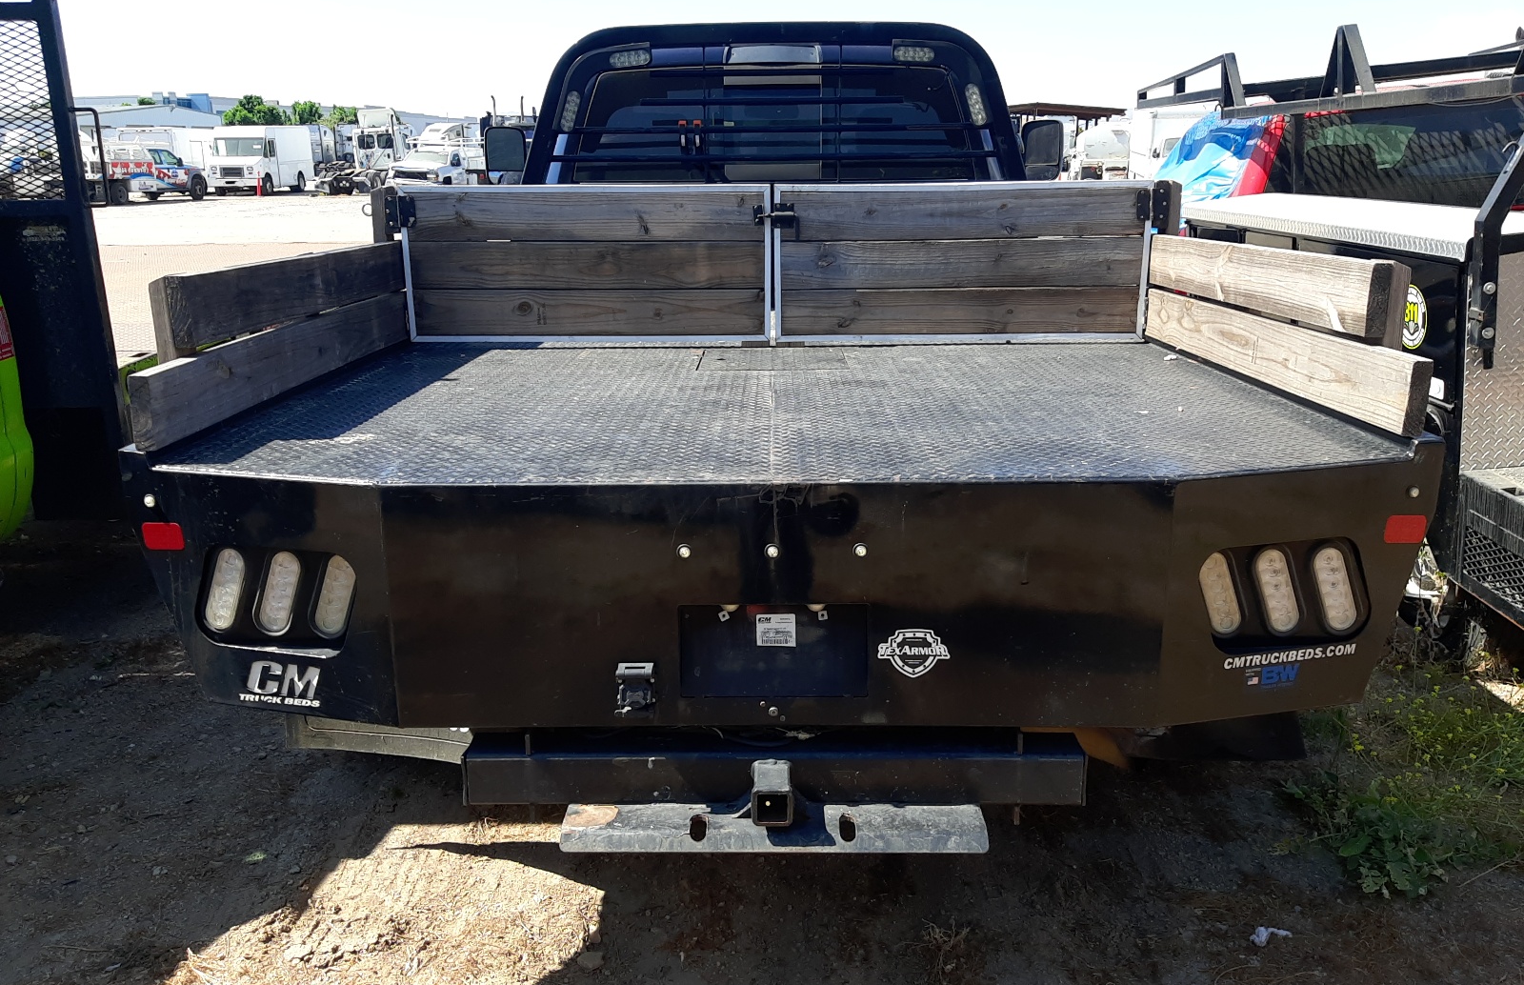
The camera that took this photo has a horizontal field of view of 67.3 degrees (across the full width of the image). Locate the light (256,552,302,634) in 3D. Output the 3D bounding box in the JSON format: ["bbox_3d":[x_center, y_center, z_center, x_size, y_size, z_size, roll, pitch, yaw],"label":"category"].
[{"bbox_3d":[-0.897,0.186,2.142,0.064,0.170,0.030,20,19,11],"label":"light"}]

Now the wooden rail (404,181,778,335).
[{"bbox_3d":[-0.530,-0.692,3.483,1.107,0.468,0.041,0,15,1],"label":"wooden rail"}]

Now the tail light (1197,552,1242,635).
[{"bbox_3d":[0.831,0.183,2.082,0.064,0.170,0.030,-20,19,-10],"label":"tail light"}]

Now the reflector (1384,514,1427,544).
[{"bbox_3d":[1.178,0.069,2.091,0.094,0.051,0.010,-5,16,-16],"label":"reflector"}]

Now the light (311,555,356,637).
[{"bbox_3d":[-0.777,0.183,2.101,0.057,0.161,0.034,17,17,5],"label":"light"}]

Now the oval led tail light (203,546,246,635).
[{"bbox_3d":[-0.996,0.177,2.139,0.059,0.166,0.034,18,17,5],"label":"oval led tail light"}]

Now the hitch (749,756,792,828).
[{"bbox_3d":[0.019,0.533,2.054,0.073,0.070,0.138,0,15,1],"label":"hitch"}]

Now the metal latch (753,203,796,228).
[{"bbox_3d":[0.039,-0.853,3.528,0.132,0.076,0.030,0,15,1],"label":"metal latch"}]

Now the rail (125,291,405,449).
[{"bbox_3d":[-1.152,-0.351,2.897,0.038,0.139,1.558,0,15,1],"label":"rail"}]

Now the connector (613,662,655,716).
[{"bbox_3d":[-0.222,0.343,2.018,0.068,0.100,0.054,0,15,1],"label":"connector"}]

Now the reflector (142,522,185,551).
[{"bbox_3d":[-1.129,0.084,2.155,0.087,0.054,0.012,4,16,16],"label":"reflector"}]

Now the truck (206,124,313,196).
[{"bbox_3d":[-22.500,-14.970,51.800,2.300,2.920,6.100,-1,16,-1],"label":"truck"}]

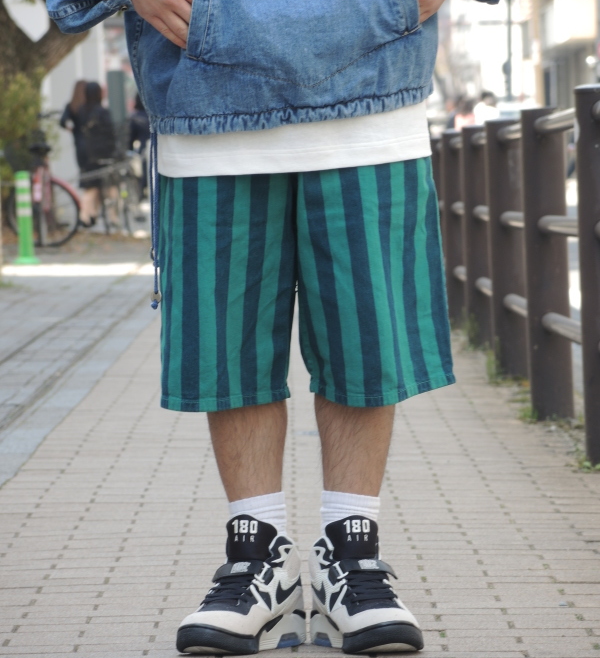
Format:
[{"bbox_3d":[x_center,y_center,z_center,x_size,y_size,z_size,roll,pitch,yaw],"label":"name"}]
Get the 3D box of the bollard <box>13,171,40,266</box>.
[{"bbox_3d":[-2.387,-0.965,40.200,0.210,0.800,0.210,-2,2,0],"label":"bollard"}]

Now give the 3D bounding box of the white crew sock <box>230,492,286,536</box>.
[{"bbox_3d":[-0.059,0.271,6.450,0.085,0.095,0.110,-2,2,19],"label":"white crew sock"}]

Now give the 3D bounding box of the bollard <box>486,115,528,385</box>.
[{"bbox_3d":[0.643,-0.248,14.250,0.108,0.810,0.108,-2,2,0],"label":"bollard"}]

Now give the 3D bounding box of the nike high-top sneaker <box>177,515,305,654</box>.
[{"bbox_3d":[-0.081,0.351,6.400,0.113,0.180,0.288,0,2,20],"label":"nike high-top sneaker"}]

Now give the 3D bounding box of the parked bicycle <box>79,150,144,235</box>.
[{"bbox_3d":[-2.009,-1.482,49.800,0.560,0.980,1.680,-1,2,13],"label":"parked bicycle"}]

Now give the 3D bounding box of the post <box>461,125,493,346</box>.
[{"bbox_3d":[0.673,-0.342,17.200,0.115,0.820,0.115,-2,2,0],"label":"post"}]

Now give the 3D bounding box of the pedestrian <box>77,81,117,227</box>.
[{"bbox_3d":[-2.267,-1.963,52.000,0.460,1.640,0.330,-1,2,3],"label":"pedestrian"}]

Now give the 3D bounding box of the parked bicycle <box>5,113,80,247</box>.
[{"bbox_3d":[-2.340,-1.349,42.000,0.620,1.120,1.700,-1,2,0],"label":"parked bicycle"}]

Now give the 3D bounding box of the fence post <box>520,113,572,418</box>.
[{"bbox_3d":[0.645,-0.168,12.050,0.108,0.810,0.108,-2,2,0],"label":"fence post"}]

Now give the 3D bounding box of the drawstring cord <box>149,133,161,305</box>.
[{"bbox_3d":[-0.195,-0.146,6.220,0.015,0.240,0.013,-1,2,0],"label":"drawstring cord"}]

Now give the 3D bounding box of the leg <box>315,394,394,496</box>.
[{"bbox_3d":[0.073,0.154,6.200,0.108,0.150,0.115,-1,2,0],"label":"leg"}]

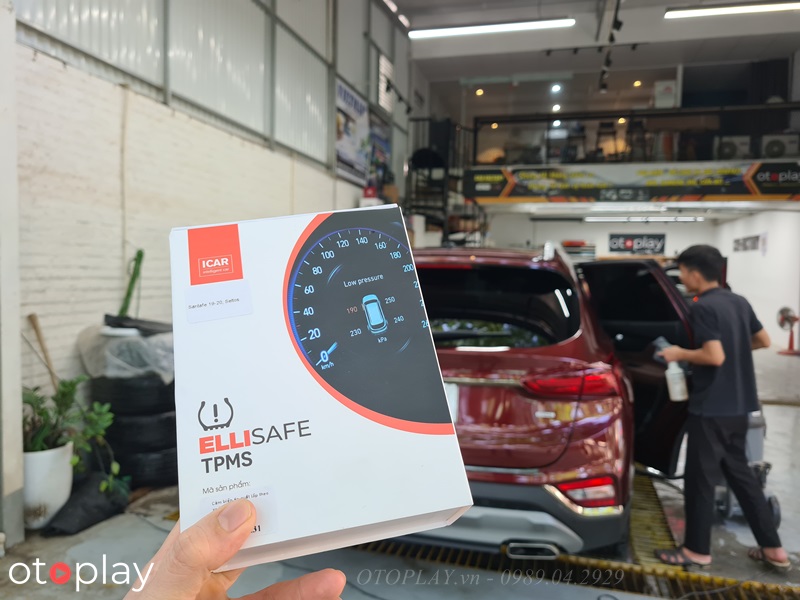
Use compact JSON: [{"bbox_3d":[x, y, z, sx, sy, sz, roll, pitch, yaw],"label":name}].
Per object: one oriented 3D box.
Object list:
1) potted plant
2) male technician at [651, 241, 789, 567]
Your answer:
[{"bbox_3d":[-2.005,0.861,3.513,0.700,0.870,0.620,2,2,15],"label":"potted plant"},{"bbox_3d":[1.662,0.545,3.121,0.500,1.670,0.560,-1,3,-38],"label":"male technician"}]

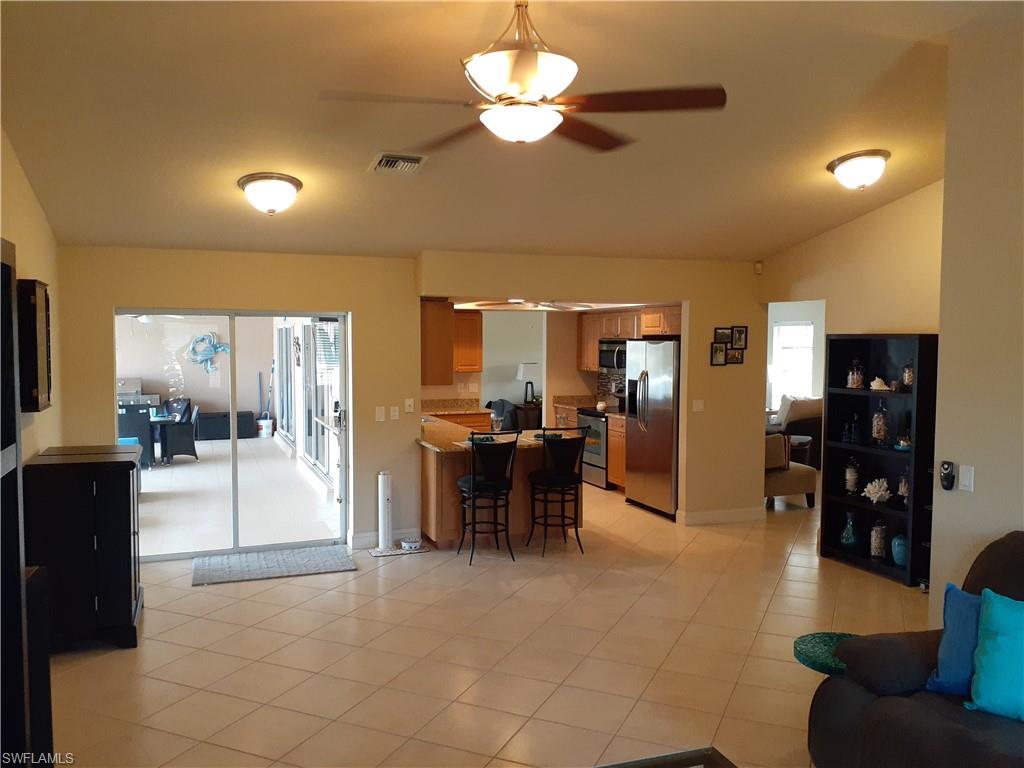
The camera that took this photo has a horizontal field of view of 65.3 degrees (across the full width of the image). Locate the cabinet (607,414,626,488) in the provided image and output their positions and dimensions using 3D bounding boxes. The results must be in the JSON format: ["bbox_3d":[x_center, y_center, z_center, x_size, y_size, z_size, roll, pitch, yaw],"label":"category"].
[{"bbox_3d":[1.566,0.826,9.251,0.600,0.876,0.770,-1,3,-21],"label":"cabinet"}]

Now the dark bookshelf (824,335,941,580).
[{"bbox_3d":[2.861,0.529,6.162,0.320,1.820,0.905,-1,3,-21],"label":"dark bookshelf"}]

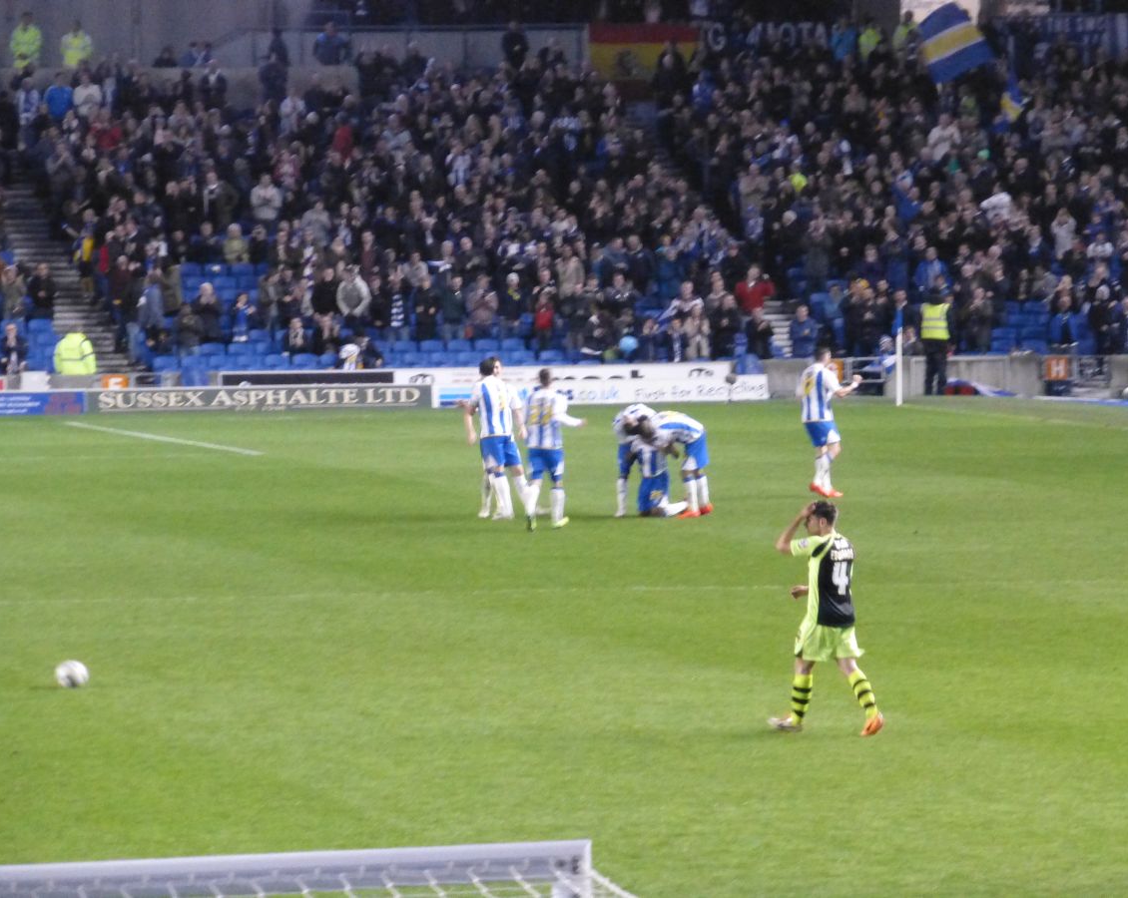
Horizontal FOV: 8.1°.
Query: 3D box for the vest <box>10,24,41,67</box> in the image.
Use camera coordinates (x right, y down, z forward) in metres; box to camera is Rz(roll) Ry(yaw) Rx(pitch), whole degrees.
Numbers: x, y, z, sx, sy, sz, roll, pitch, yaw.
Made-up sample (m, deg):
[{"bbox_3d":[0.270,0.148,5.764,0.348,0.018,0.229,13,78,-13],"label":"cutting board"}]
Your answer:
[{"bbox_3d":[-9.984,-7.458,148.200,0.600,0.830,0.360,-1,2,-6],"label":"vest"}]

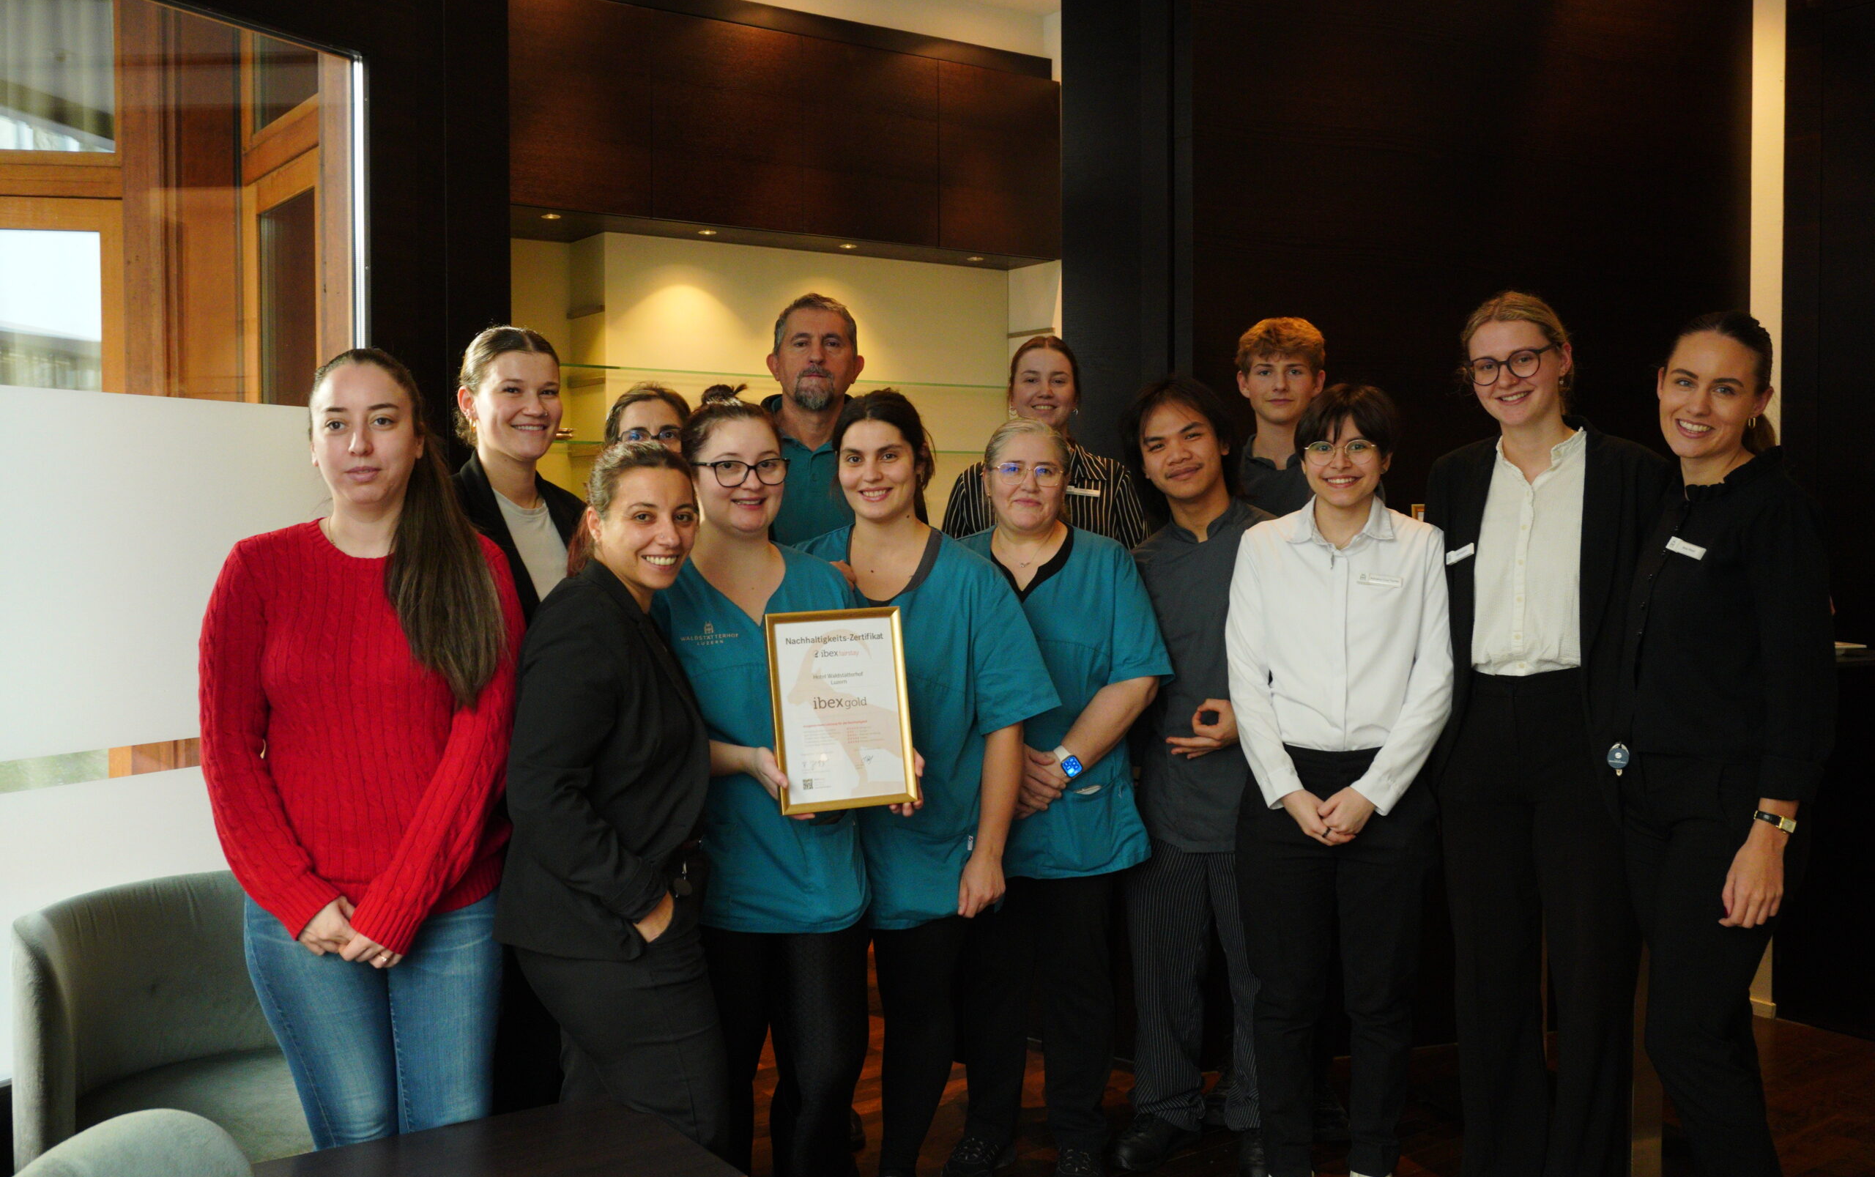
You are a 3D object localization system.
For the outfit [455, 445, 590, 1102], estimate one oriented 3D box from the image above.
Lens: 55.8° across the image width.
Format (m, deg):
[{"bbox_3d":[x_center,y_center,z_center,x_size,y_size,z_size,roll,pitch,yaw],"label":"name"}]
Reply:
[{"bbox_3d":[-0.692,0.476,2.920,0.440,1.387,0.280,-1,2,-19],"label":"outfit"}]

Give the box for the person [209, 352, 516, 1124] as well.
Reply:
[{"bbox_3d":[-0.830,0.443,2.550,0.460,1.575,0.320,0,2,-12],"label":"person"}]

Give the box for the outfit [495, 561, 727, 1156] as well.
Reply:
[{"bbox_3d":[-0.487,0.568,2.680,0.340,1.217,0.420,1,2,41],"label":"outfit"}]

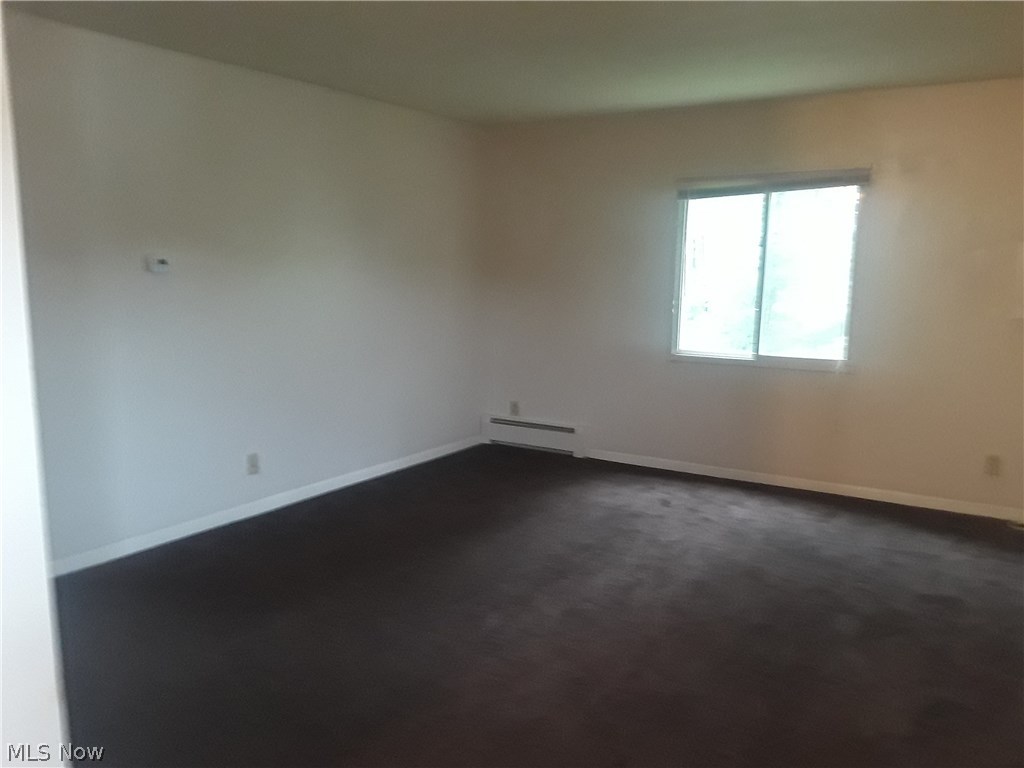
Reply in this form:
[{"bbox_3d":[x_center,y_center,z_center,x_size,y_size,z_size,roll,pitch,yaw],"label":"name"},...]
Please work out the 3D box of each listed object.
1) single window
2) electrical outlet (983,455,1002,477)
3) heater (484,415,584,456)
[{"bbox_3d":[1.595,-0.714,5.260,1.175,1.195,0.100,6,10,32],"label":"single window"},{"bbox_3d":[2.723,0.463,4.694,0.073,0.117,0.012,6,10,32],"label":"electrical outlet"},{"bbox_3d":[0.150,0.397,6.297,0.901,0.219,0.065,6,10,32],"label":"heater"}]

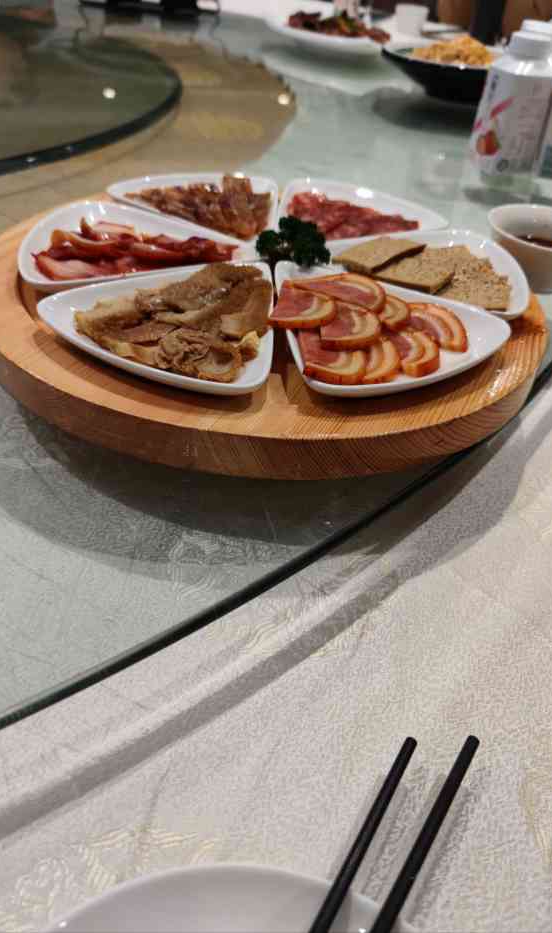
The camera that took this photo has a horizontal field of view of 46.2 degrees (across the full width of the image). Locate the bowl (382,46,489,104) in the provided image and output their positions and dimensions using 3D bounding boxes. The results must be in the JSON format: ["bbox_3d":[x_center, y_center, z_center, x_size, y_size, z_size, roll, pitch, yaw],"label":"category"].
[{"bbox_3d":[0.307,-0.629,1.043,0.278,0.057,0.278,5,40,0],"label":"bowl"}]

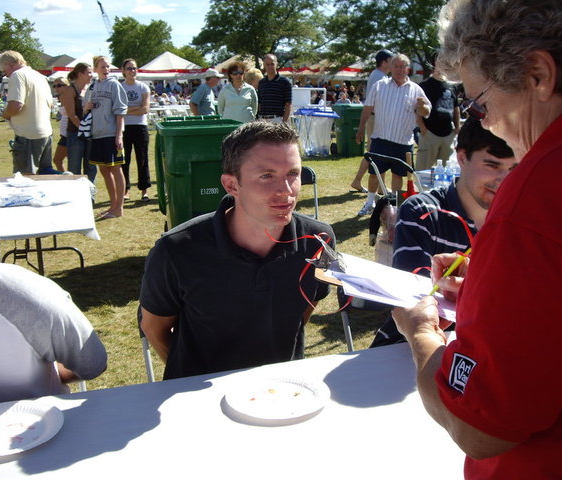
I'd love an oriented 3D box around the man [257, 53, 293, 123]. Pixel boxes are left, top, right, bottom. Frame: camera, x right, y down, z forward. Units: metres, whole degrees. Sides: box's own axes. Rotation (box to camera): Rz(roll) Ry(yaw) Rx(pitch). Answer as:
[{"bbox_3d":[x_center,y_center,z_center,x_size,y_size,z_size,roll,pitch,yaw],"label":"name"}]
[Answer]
[{"bbox_3d":[-0.083,-1.339,8.414,0.480,1.720,0.320,-1,13,-3],"label":"man"}]

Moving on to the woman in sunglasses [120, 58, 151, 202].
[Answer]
[{"bbox_3d":[-1.777,-1.341,8.537,0.430,1.670,0.330,0,13,-2],"label":"woman in sunglasses"}]

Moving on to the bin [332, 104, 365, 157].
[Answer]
[{"bbox_3d":[1.352,-2.196,13.840,0.600,1.060,0.680,-6,14,-25],"label":"bin"}]

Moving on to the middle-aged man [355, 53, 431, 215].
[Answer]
[{"bbox_3d":[1.272,-1.187,7.877,0.780,1.760,0.450,-1,12,-3],"label":"middle-aged man"}]

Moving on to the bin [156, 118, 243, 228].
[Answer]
[{"bbox_3d":[-0.660,-0.410,5.712,0.650,1.120,0.760,-3,13,-14],"label":"bin"}]

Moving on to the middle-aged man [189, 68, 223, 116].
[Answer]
[{"bbox_3d":[-1.063,-1.580,9.889,0.420,1.680,0.520,-4,13,-17],"label":"middle-aged man"}]

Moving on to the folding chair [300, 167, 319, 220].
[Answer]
[{"bbox_3d":[0.072,-0.089,5.054,0.470,0.790,0.490,-2,13,-10],"label":"folding chair"}]

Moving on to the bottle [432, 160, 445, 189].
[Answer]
[{"bbox_3d":[1.105,-0.459,4.914,0.066,0.205,0.066,0,12,0],"label":"bottle"}]

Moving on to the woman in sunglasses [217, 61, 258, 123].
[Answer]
[{"bbox_3d":[-0.525,-1.274,8.472,0.520,1.680,0.330,-1,12,-4],"label":"woman in sunglasses"}]

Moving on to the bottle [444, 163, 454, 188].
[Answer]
[{"bbox_3d":[1.115,-0.450,4.668,0.066,0.205,0.066,0,13,0],"label":"bottle"}]

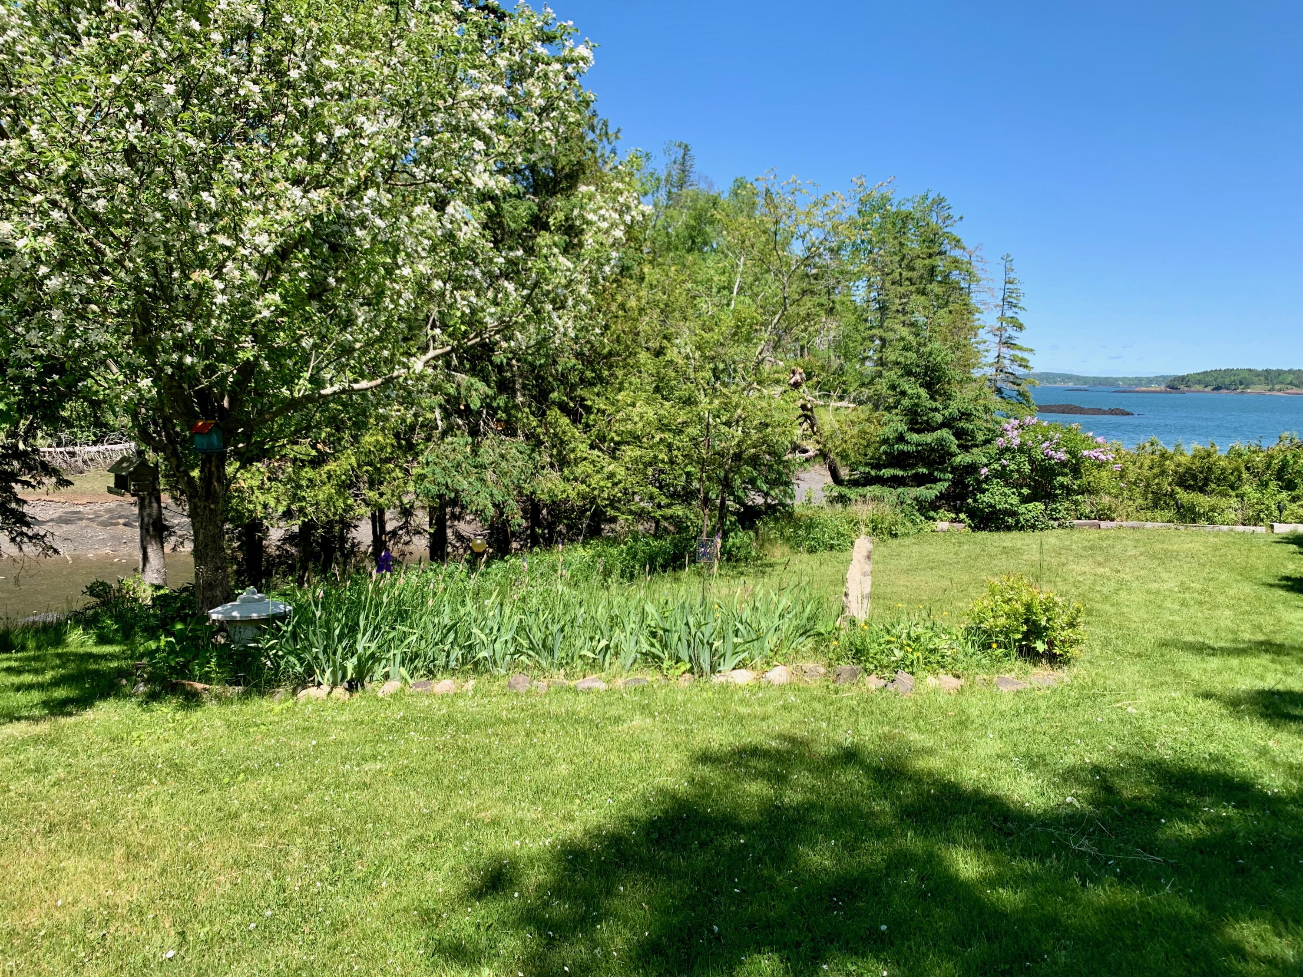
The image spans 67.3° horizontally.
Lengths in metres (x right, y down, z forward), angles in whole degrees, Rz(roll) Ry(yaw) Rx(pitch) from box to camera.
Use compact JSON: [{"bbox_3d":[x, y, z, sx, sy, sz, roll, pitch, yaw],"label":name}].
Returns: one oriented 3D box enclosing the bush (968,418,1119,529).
[{"bbox_3d":[5.178,-0.245,12.949,2.047,1.405,1.800,0,6,0],"label":"bush"}]

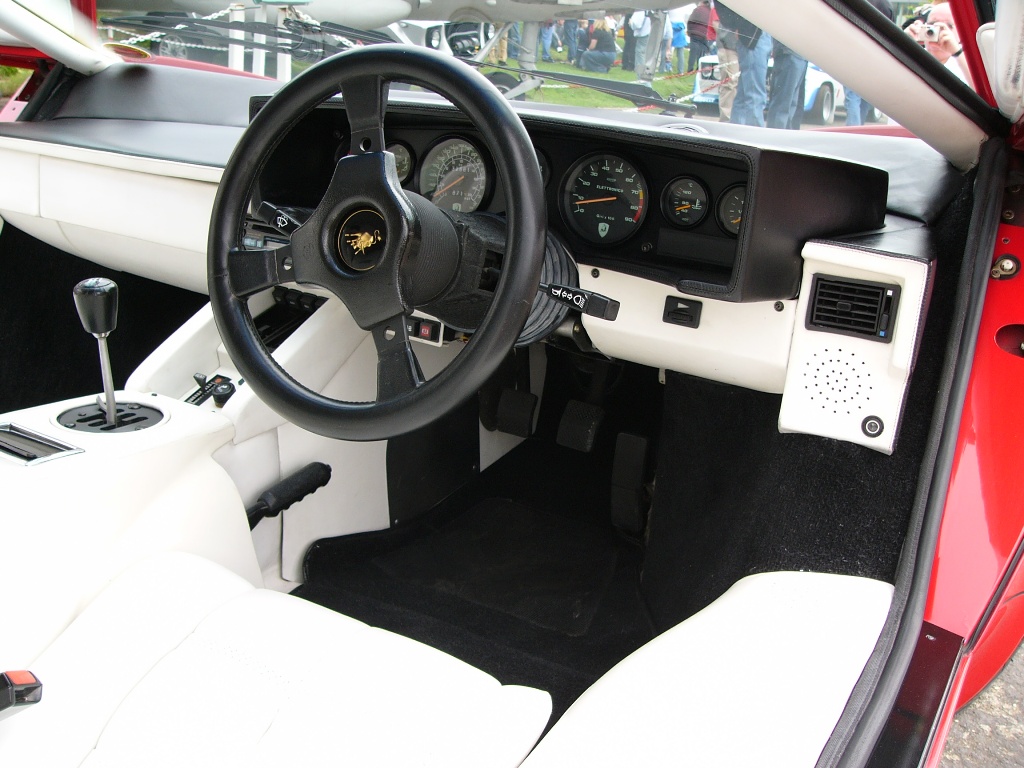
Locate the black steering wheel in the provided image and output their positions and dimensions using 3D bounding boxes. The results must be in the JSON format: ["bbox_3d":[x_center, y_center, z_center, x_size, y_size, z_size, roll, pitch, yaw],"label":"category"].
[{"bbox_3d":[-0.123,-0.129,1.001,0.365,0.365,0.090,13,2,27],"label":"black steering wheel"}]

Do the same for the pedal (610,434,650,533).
[{"bbox_3d":[0.167,0.142,1.500,0.047,0.140,0.030,5,-3,25],"label":"pedal"}]

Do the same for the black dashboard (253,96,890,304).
[{"bbox_3d":[0.057,-0.272,1.365,0.670,0.175,0.420,13,20,25],"label":"black dashboard"}]

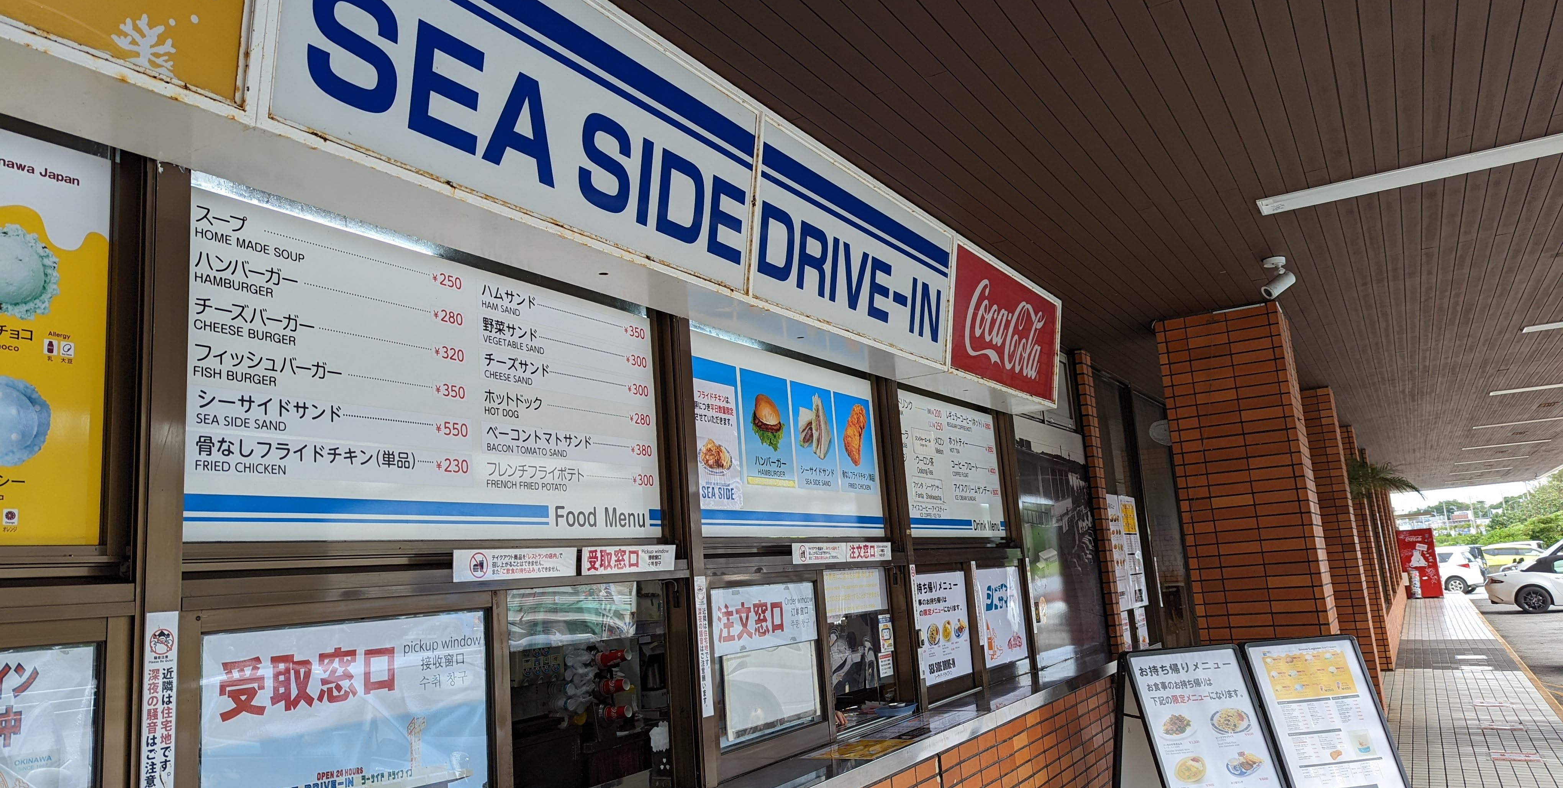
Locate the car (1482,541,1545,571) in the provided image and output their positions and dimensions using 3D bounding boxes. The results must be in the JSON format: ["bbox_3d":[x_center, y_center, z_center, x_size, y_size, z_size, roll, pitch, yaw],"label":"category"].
[{"bbox_3d":[39.252,8.843,58.000,4.200,1.500,1.700,-10,-11,29],"label":"car"}]

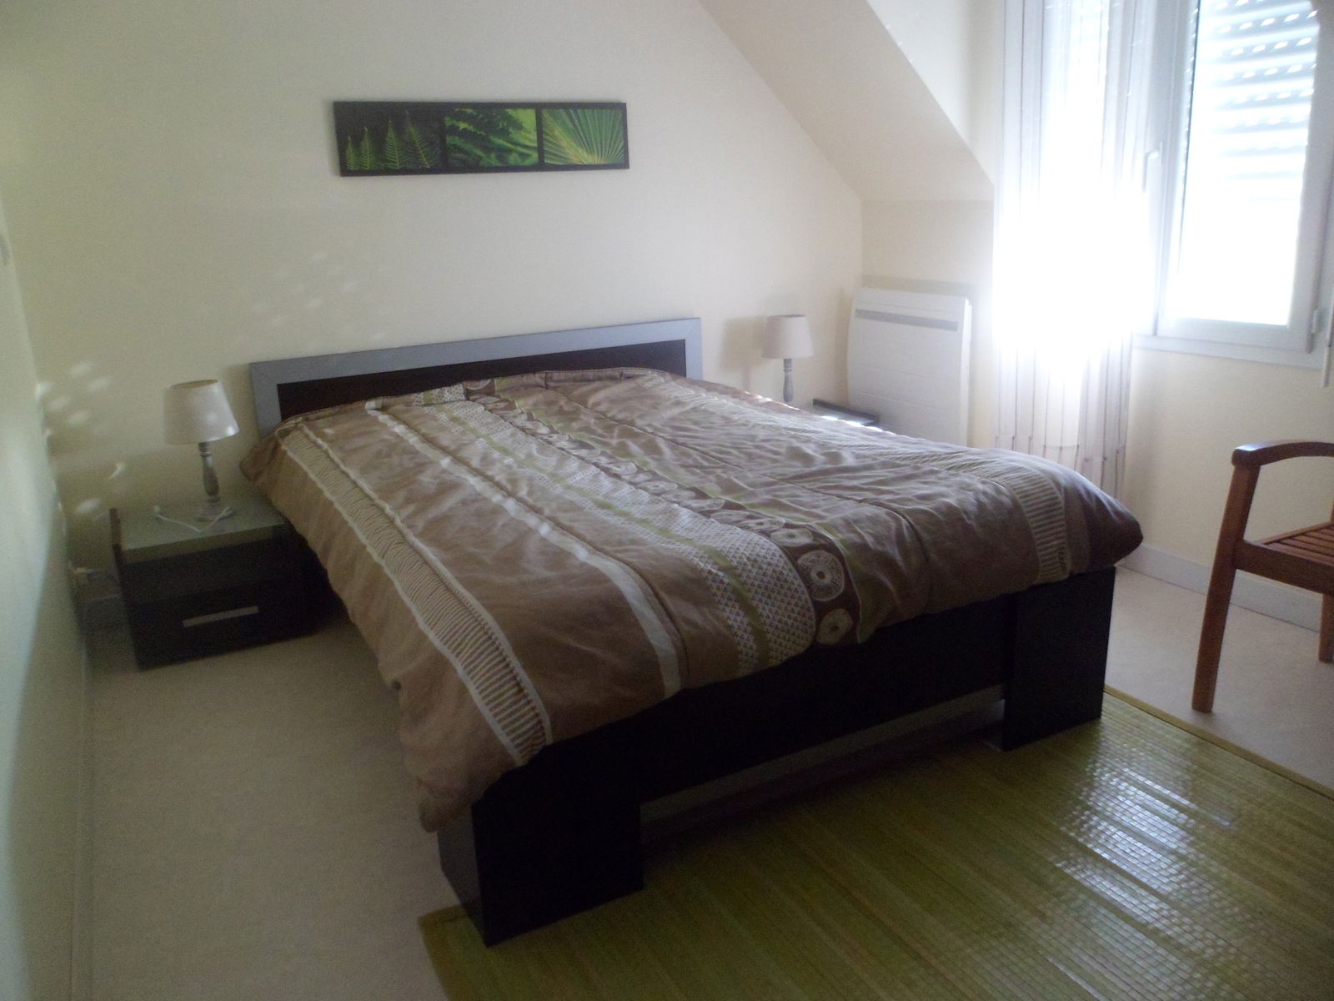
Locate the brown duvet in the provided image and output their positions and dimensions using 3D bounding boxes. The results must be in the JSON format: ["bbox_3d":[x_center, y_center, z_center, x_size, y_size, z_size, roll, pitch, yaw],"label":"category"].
[{"bbox_3d":[-0.098,-0.017,2.683,1.713,0.358,1.944,-11,19,-26],"label":"brown duvet"}]

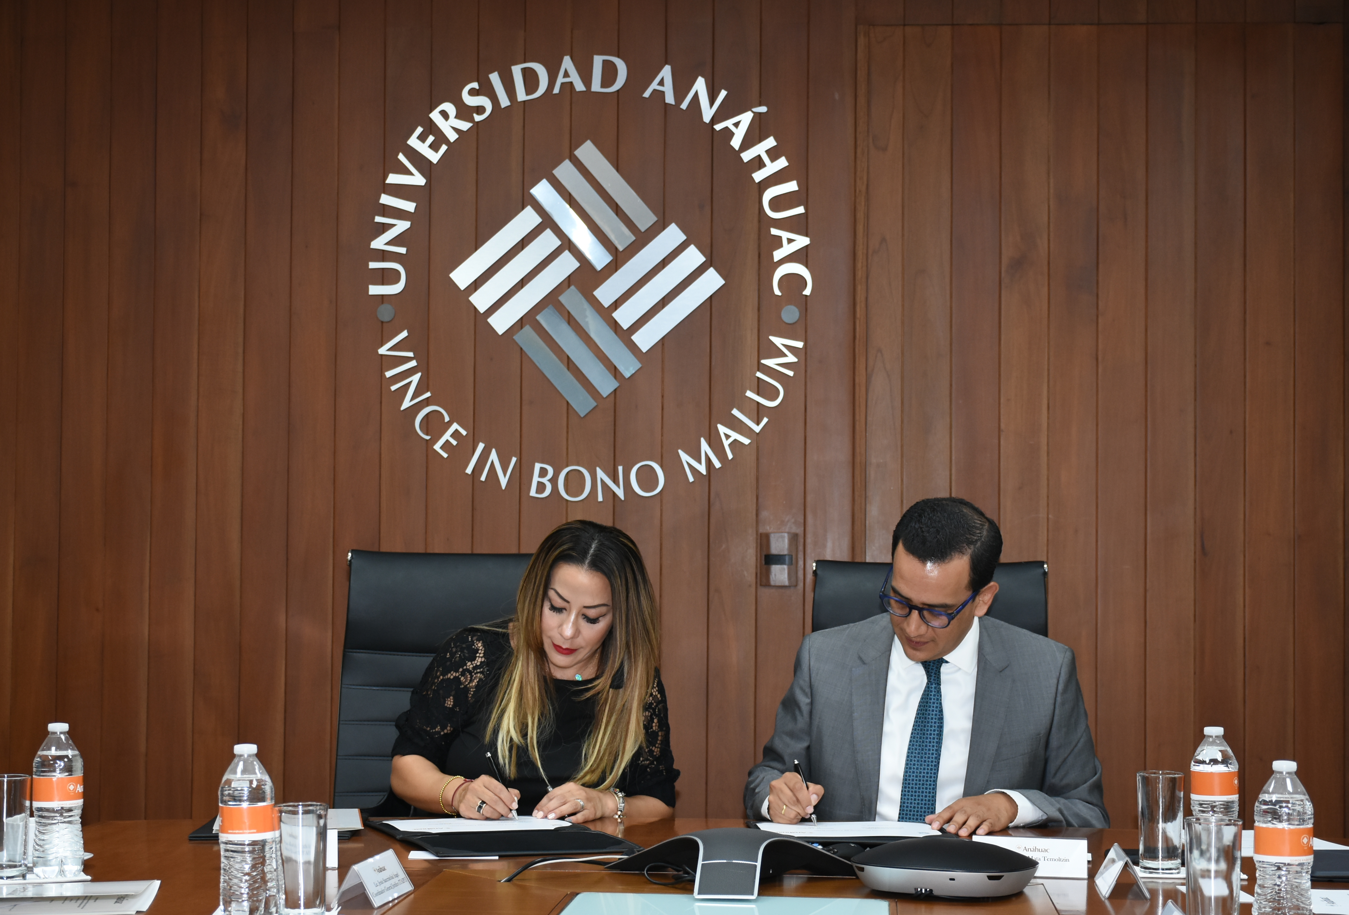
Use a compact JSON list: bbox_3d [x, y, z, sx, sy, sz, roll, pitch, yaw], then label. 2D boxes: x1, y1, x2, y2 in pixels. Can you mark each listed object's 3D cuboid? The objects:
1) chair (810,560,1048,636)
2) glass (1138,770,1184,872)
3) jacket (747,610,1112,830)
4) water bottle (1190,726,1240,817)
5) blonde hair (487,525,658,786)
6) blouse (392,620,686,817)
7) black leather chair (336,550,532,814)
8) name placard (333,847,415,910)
[{"bbox_3d":[0.470,0.763,3.966,0.580,1.137,0.640,0,-2,6],"label":"chair"},{"bbox_3d":[0.666,0.499,2.970,0.064,0.133,0.064,0,-2,0],"label":"glass"},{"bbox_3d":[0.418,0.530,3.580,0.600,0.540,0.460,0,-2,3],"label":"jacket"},{"bbox_3d":[0.736,0.465,2.955,0.066,0.200,0.066,0,-2,0],"label":"water bottle"},{"bbox_3d":[-0.160,0.314,3.470,0.275,0.430,0.260,0,-2,5],"label":"blonde hair"},{"bbox_3d":[-0.227,0.510,3.580,0.480,0.480,0.360,1,-2,-7],"label":"blouse"},{"bbox_3d":[-0.395,0.752,3.965,0.580,1.145,0.640,1,-2,-3],"label":"black leather chair"},{"bbox_3d":[-0.375,0.523,2.708,0.058,0.052,0.140,0,-2,12],"label":"name placard"}]

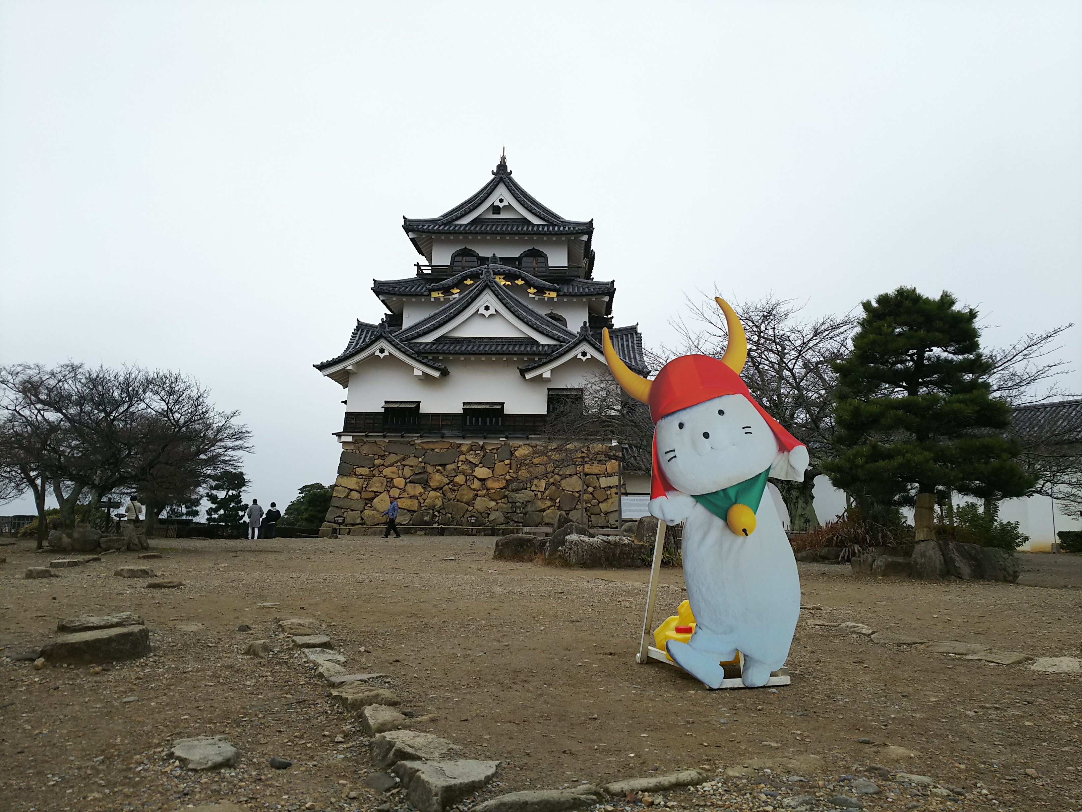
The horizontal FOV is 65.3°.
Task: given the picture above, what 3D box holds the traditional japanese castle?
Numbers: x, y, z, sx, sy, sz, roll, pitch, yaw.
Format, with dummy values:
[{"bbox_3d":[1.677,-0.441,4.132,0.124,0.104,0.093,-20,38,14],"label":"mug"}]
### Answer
[{"bbox_3d":[-2.560,-3.383,48.900,16.200,20.800,18.500,0,-7,2],"label":"traditional japanese castle"}]

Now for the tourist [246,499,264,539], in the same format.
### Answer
[{"bbox_3d":[-11.384,4.452,33.697,0.620,1.680,0.420,1,-7,0],"label":"tourist"}]

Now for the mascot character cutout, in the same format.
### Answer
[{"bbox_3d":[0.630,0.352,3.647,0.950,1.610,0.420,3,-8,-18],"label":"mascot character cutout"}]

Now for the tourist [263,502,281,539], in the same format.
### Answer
[{"bbox_3d":[-11.435,4.888,35.956,0.600,1.552,0.420,2,-8,-11],"label":"tourist"}]

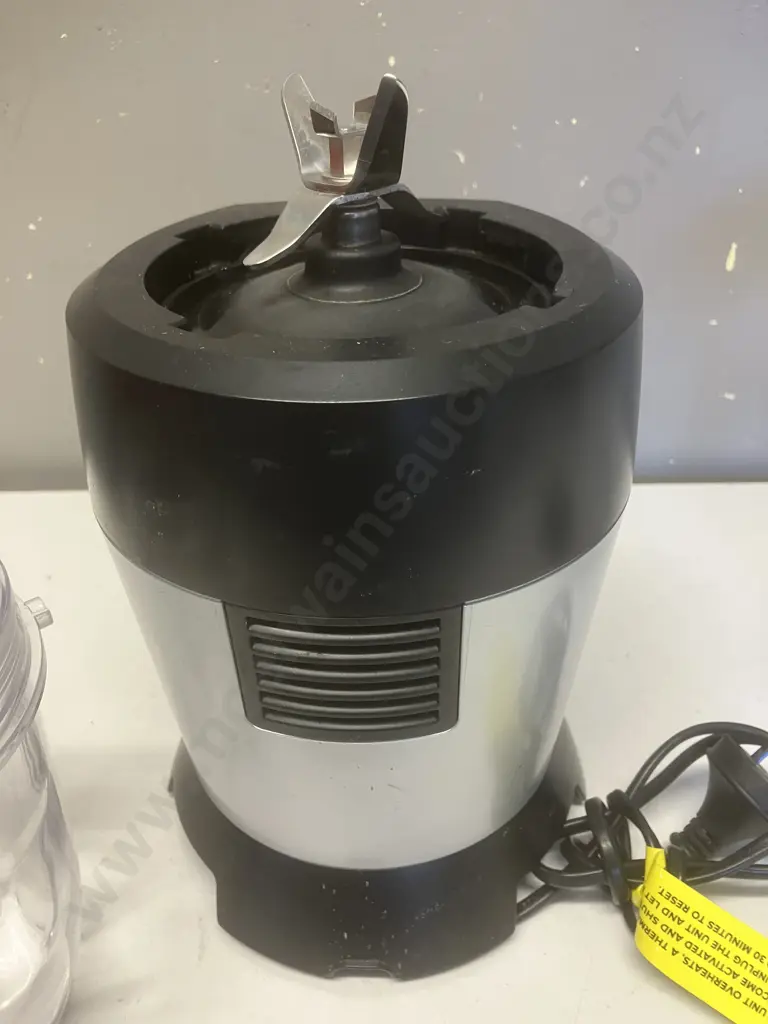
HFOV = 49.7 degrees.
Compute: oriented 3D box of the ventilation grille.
[{"bbox_3d":[-0.009,0.036,0.190,0.052,0.044,0.011,0,38,3],"label":"ventilation grille"}]

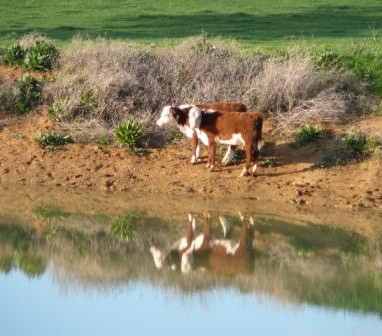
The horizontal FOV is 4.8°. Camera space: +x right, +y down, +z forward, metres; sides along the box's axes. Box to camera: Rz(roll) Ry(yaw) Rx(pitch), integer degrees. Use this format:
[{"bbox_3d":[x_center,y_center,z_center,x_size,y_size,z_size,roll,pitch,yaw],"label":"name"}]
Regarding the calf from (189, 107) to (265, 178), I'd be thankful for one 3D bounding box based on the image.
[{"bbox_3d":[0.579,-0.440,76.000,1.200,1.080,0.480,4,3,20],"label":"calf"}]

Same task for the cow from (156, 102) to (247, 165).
[{"bbox_3d":[0.181,-0.587,77.100,1.510,1.050,0.430,3,3,-2],"label":"cow"}]

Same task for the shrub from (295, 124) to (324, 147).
[{"bbox_3d":[2.072,-0.572,79.700,0.500,0.360,0.460,3,3,0],"label":"shrub"}]

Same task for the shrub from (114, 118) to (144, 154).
[{"bbox_3d":[-1.062,-0.542,78.500,0.470,0.580,0.470,3,3,0],"label":"shrub"}]

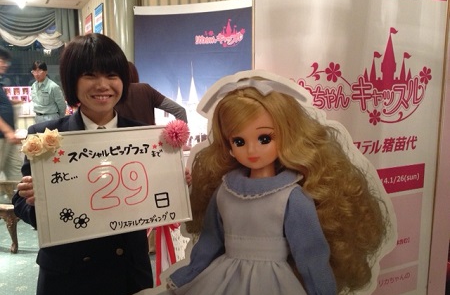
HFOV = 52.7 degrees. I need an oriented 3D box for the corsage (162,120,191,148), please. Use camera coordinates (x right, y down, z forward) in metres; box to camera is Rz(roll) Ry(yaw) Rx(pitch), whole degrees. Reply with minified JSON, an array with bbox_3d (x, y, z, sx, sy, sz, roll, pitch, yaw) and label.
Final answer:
[{"bbox_3d":[-0.145,-0.041,1.370,0.081,0.082,0.057,-3,-3,-19],"label":"corsage"}]

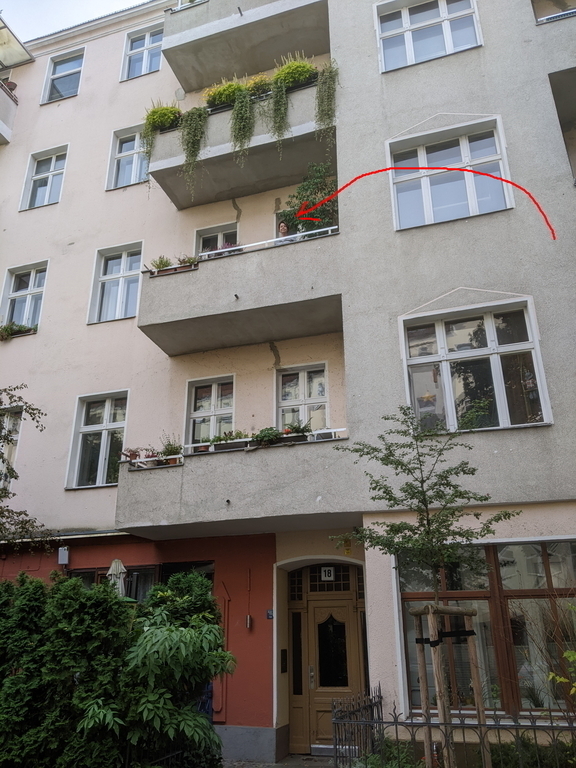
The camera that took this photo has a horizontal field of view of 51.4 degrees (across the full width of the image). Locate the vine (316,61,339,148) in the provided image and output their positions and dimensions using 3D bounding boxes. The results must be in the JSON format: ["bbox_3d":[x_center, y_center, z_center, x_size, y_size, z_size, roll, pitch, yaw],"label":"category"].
[{"bbox_3d":[0.691,-5.069,10.808,0.382,1.951,0.250,-7,-23,17],"label":"vine"}]

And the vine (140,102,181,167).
[{"bbox_3d":[-2.514,-5.027,12.022,0.743,1.326,0.400,-7,-23,17],"label":"vine"}]

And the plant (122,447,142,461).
[{"bbox_3d":[-2.529,1.131,9.745,0.306,0.240,0.250,-7,-23,17],"label":"plant"}]

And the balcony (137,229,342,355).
[{"bbox_3d":[-0.723,-1.589,10.933,3.750,1.220,1.280,-7,-23,16],"label":"balcony"}]

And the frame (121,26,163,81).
[{"bbox_3d":[-3.601,-8.296,15.059,1.150,1.720,0.200,-7,-23,17],"label":"frame"}]

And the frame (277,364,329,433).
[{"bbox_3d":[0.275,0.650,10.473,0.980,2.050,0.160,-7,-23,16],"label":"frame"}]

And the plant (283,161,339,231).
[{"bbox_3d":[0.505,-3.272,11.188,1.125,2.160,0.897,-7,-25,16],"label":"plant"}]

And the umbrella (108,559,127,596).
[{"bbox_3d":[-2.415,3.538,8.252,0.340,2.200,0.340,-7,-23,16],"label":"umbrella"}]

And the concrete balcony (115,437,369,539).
[{"bbox_3d":[-0.667,1.744,9.587,3.880,1.120,1.280,-7,-23,16],"label":"concrete balcony"}]

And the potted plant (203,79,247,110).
[{"bbox_3d":[-1.306,-5.844,12.237,0.920,0.620,0.420,-7,-23,16],"label":"potted plant"}]

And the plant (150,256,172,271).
[{"bbox_3d":[-2.349,-2.203,11.160,0.460,0.350,0.270,-7,-23,16],"label":"plant"}]

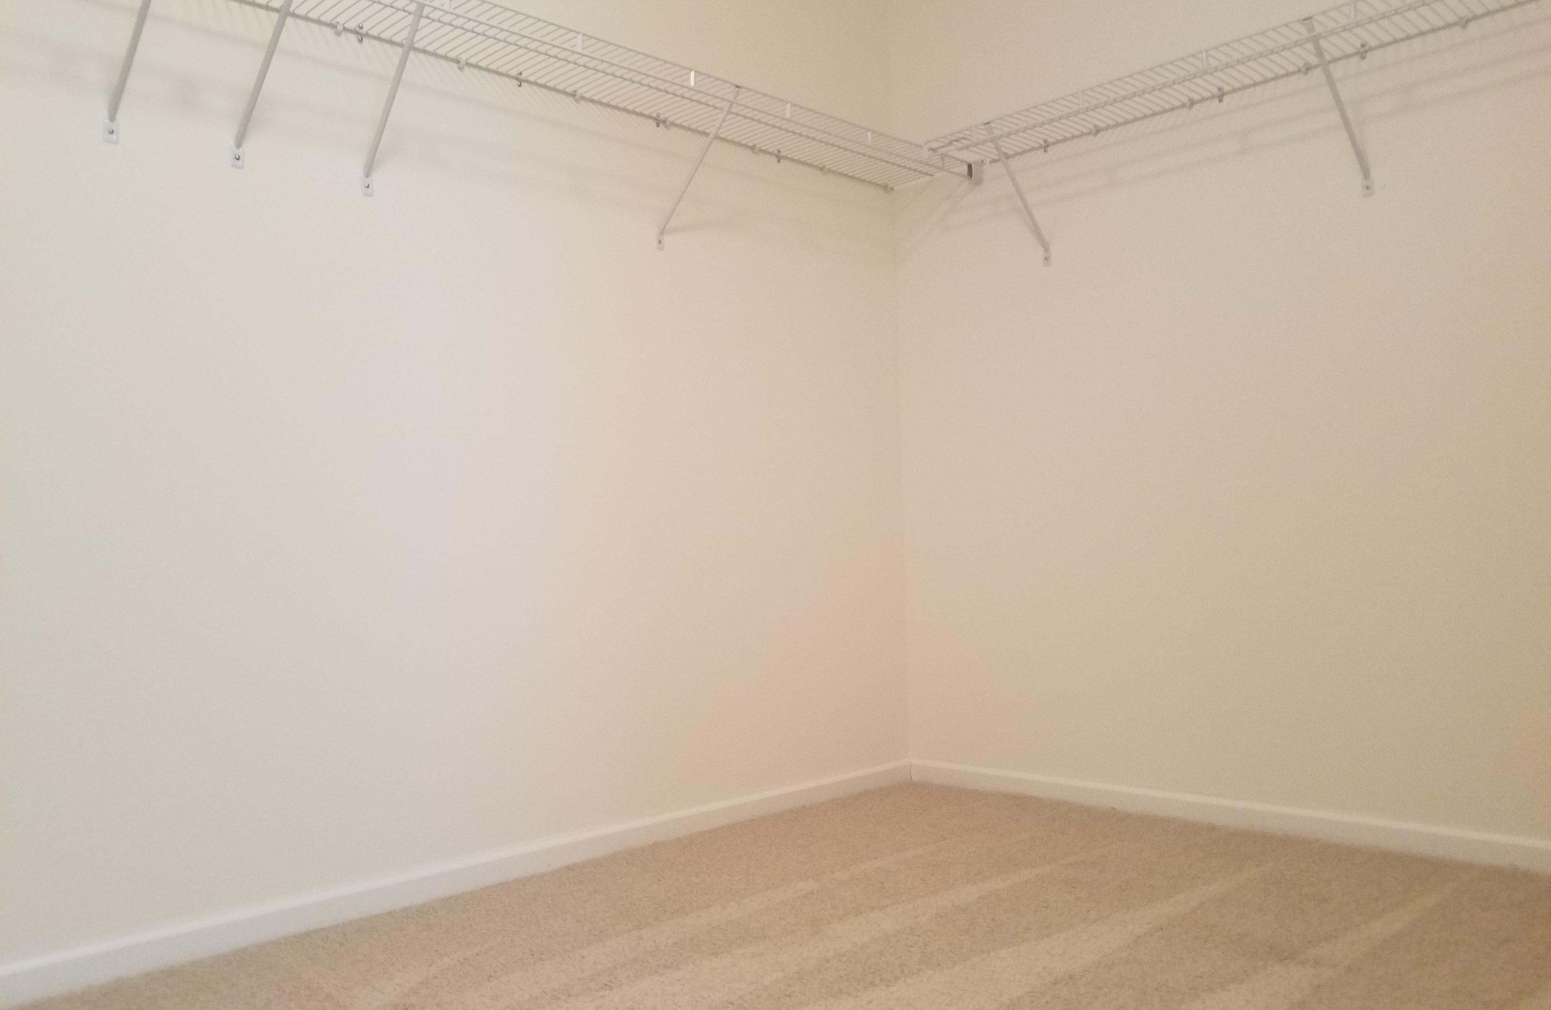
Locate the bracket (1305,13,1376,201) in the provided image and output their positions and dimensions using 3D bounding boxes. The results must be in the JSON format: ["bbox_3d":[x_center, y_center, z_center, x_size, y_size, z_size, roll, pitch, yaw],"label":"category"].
[{"bbox_3d":[1.235,-0.868,2.554,0.300,0.335,0.032,0,-2,-44],"label":"bracket"}]

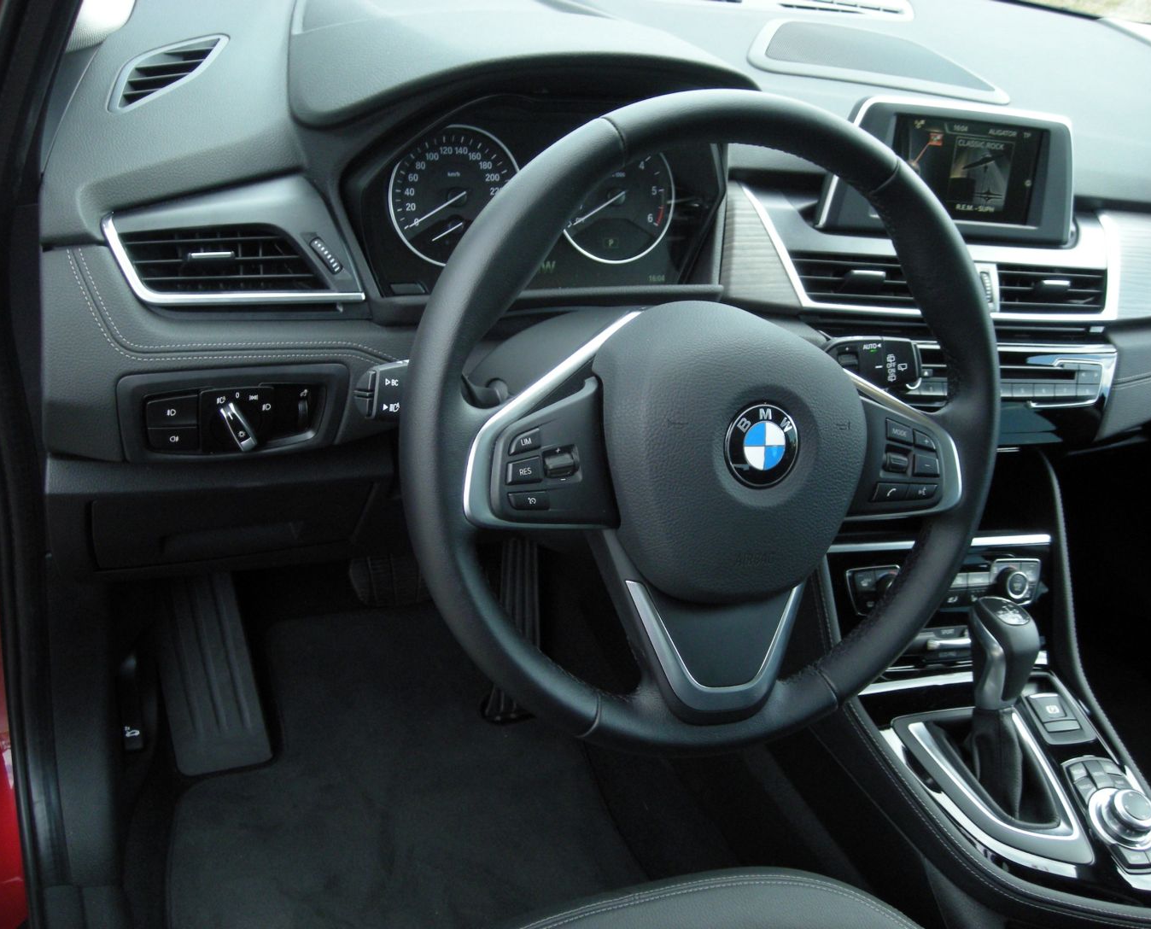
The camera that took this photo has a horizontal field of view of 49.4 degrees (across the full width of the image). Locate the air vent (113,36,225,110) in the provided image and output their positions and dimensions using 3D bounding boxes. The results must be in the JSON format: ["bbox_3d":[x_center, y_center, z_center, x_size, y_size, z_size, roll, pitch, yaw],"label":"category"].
[{"bbox_3d":[-0.260,-0.249,0.805,0.080,0.020,0.062,-5,71,-23],"label":"air vent"}]

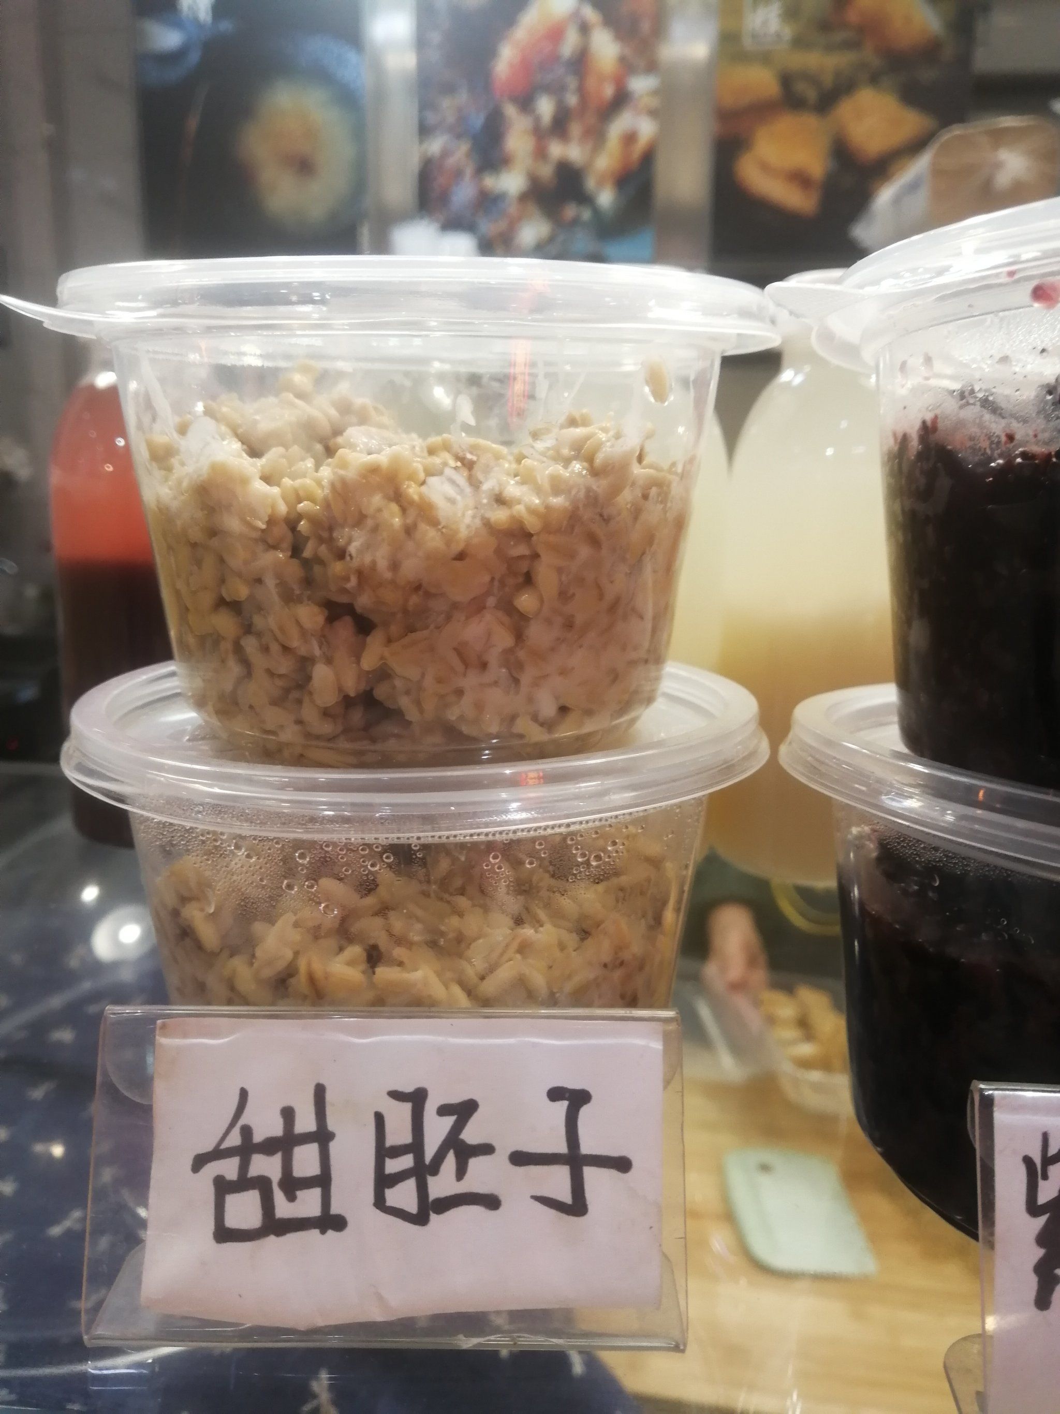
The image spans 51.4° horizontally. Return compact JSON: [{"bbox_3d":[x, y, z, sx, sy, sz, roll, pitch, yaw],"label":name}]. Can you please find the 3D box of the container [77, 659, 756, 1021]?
[{"bbox_3d":[-0.020,0.033,0.211,0.125,0.073,0.125,0,12,0],"label":"container"}]

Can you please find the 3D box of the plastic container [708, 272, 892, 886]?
[{"bbox_3d":[0.090,-0.037,0.331,0.064,0.172,0.064,1,11,0],"label":"plastic container"}]

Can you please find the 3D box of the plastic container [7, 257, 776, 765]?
[{"bbox_3d":[-0.023,-0.039,0.208,0.132,0.073,0.125,1,16,0],"label":"plastic container"}]

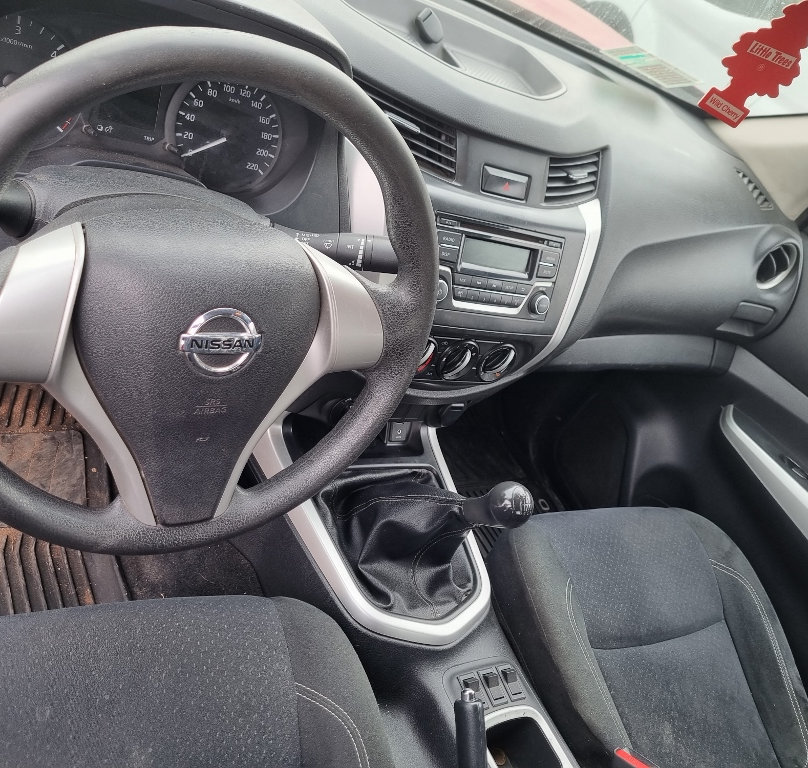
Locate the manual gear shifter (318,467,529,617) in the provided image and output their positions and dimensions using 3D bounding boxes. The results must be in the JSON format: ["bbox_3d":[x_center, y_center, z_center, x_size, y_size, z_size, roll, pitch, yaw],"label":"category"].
[{"bbox_3d":[0.049,0.125,0.898,0.194,0.211,0.210,2,46,-35],"label":"manual gear shifter"}]

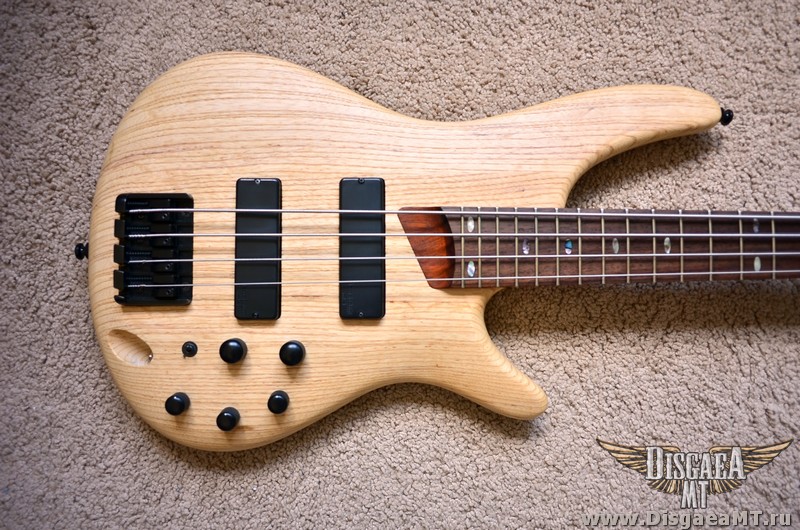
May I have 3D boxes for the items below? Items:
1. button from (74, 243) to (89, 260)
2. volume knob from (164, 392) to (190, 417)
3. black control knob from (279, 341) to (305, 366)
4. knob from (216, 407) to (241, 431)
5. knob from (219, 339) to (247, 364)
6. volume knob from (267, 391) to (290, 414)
[{"bbox_3d":[-0.248,-0.010,0.489,0.012,0.013,0.013,0,88,-2],"label":"button"},{"bbox_3d":[-0.169,0.105,0.470,0.015,0.016,0.015,0,89,-2],"label":"volume knob"},{"bbox_3d":[-0.081,0.066,0.467,0.018,0.016,0.018,0,88,-2],"label":"black control knob"},{"bbox_3d":[-0.130,0.117,0.470,0.015,0.016,0.015,0,91,-2],"label":"knob"},{"bbox_3d":[-0.126,0.065,0.468,0.018,0.016,0.018,0,88,-2],"label":"knob"},{"bbox_3d":[-0.092,0.104,0.469,0.015,0.016,0.015,0,89,-2],"label":"volume knob"}]

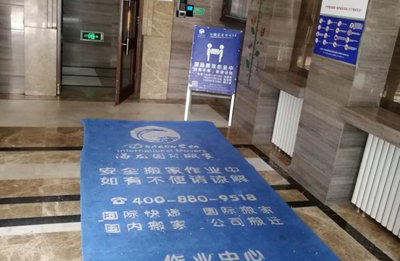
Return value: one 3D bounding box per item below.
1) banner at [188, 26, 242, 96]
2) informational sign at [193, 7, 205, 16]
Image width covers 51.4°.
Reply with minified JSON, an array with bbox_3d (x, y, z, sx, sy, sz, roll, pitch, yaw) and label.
[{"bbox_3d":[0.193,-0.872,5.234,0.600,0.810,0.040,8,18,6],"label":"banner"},{"bbox_3d":[-0.005,-1.749,6.143,0.170,0.115,0.010,0,19,-19],"label":"informational sign"}]

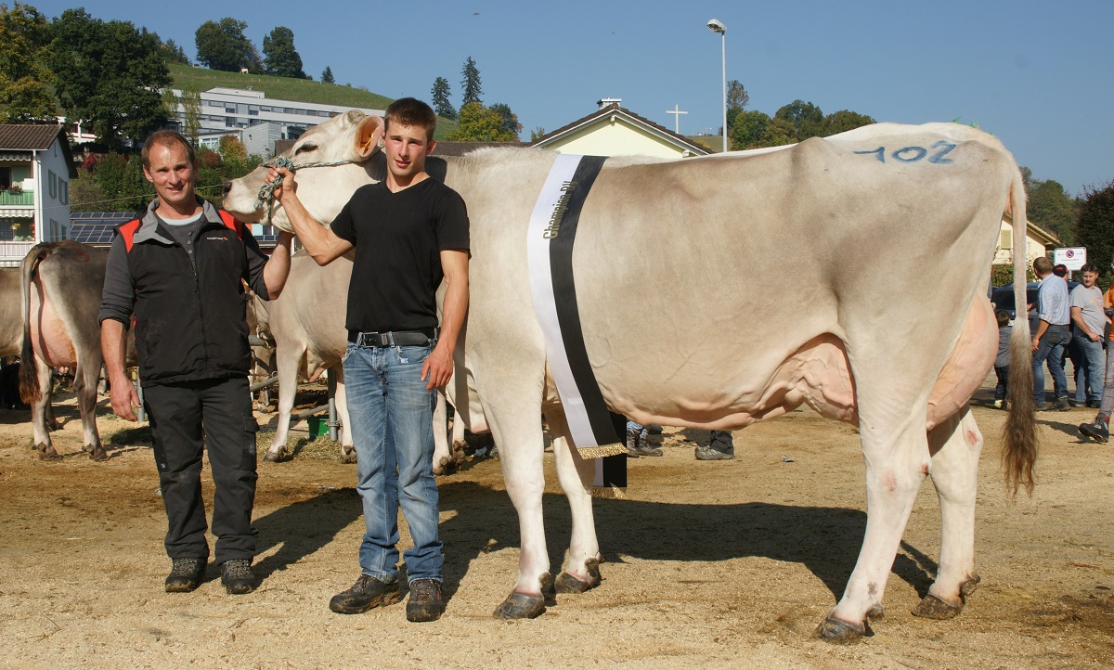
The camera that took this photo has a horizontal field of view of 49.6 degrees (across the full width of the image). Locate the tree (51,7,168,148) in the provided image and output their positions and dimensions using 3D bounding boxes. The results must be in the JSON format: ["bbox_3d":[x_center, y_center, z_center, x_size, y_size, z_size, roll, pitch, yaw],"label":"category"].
[{"bbox_3d":[-57.414,-32.851,155.000,15.700,18.200,14.500,0,1,-20],"label":"tree"}]

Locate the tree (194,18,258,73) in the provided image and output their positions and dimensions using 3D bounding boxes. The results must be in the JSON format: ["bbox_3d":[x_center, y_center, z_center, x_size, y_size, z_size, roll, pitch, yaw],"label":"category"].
[{"bbox_3d":[-94.617,-82.541,345.000,18.000,16.000,15.500,0,1,-15],"label":"tree"}]

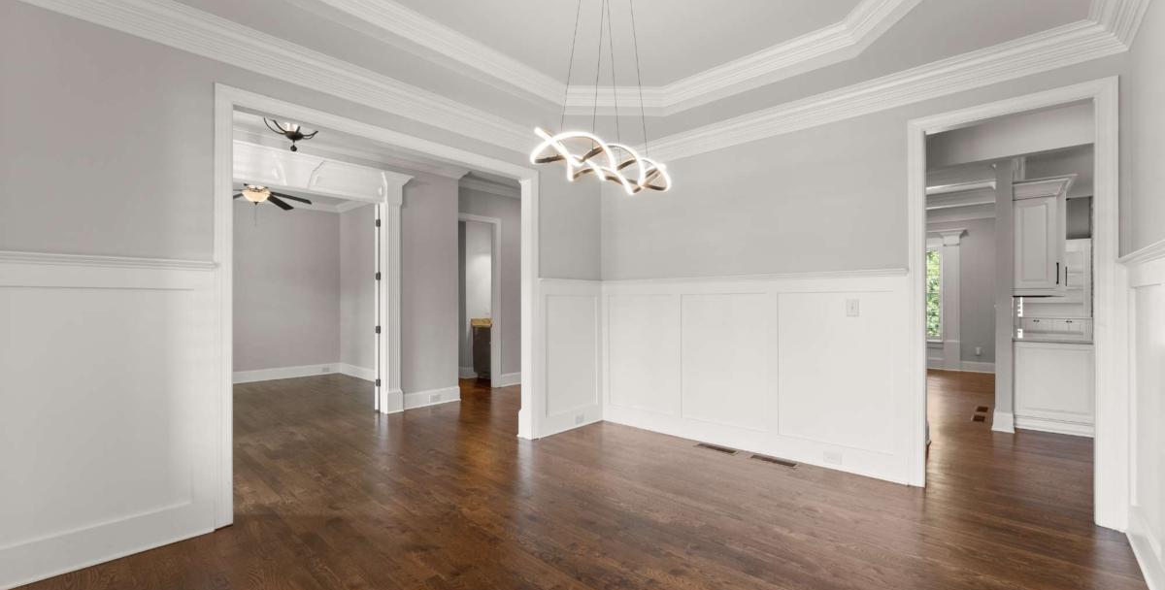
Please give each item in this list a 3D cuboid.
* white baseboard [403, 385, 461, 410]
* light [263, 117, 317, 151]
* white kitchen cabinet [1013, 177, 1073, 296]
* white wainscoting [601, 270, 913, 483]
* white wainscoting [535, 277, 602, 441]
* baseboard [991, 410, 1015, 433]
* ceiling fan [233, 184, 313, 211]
[{"bbox_3d":[-1.882,1.284,5.713,0.040,0.195,0.770,-1,-1,44],"label":"white baseboard"},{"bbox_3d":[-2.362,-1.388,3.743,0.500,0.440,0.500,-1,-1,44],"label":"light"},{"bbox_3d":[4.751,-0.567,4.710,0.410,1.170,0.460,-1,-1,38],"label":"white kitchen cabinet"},{"bbox_3d":[1.271,0.592,4.073,2.720,1.530,0.050,-1,-1,40],"label":"white wainscoting"},{"bbox_3d":[-0.107,0.606,4.607,0.050,1.520,0.940,-1,-1,44],"label":"white wainscoting"},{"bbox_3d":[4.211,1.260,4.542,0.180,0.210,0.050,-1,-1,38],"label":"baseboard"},{"bbox_3d":[-4.209,-1.383,5.873,1.340,0.440,1.340,-1,-1,44],"label":"ceiling fan"}]

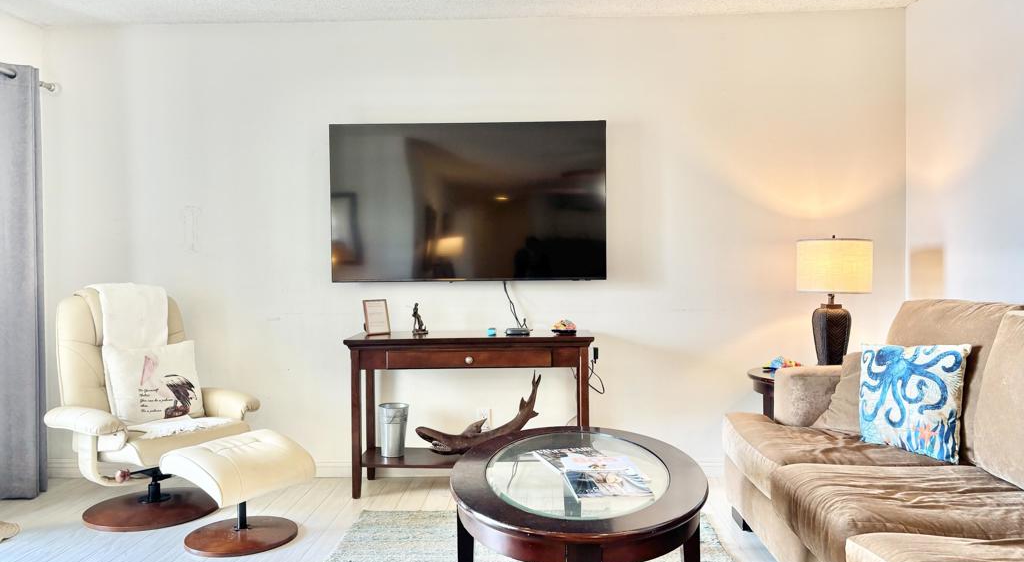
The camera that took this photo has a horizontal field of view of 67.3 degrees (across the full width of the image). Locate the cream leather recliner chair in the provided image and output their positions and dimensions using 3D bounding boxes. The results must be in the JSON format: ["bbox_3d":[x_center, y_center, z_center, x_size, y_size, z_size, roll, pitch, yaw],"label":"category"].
[{"bbox_3d":[-1.673,0.546,3.579,0.790,1.050,0.800,0,1,31],"label":"cream leather recliner chair"}]

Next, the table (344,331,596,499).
[{"bbox_3d":[-0.195,0.661,3.889,1.215,0.787,0.390,0,1,2],"label":"table"}]

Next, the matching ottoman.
[{"bbox_3d":[-1.136,0.860,3.195,0.440,0.420,0.500,0,1,32],"label":"matching ottoman"}]

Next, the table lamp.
[{"bbox_3d":[1.567,0.106,3.730,0.355,0.660,0.355,0,1,2],"label":"table lamp"}]

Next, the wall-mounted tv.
[{"bbox_3d":[-0.231,-0.417,4.054,1.447,0.830,0.060,0,1,2],"label":"wall-mounted tv"}]

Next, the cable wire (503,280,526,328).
[{"bbox_3d":[0.021,0.105,3.964,0.115,0.250,0.150,0,1,2],"label":"cable wire"}]

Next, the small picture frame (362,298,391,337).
[{"bbox_3d":[-0.691,0.183,3.929,0.128,0.178,0.075,-1,1,-28],"label":"small picture frame"}]

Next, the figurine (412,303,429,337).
[{"bbox_3d":[-0.466,0.191,3.925,0.070,0.165,0.065,0,1,42],"label":"figurine"}]

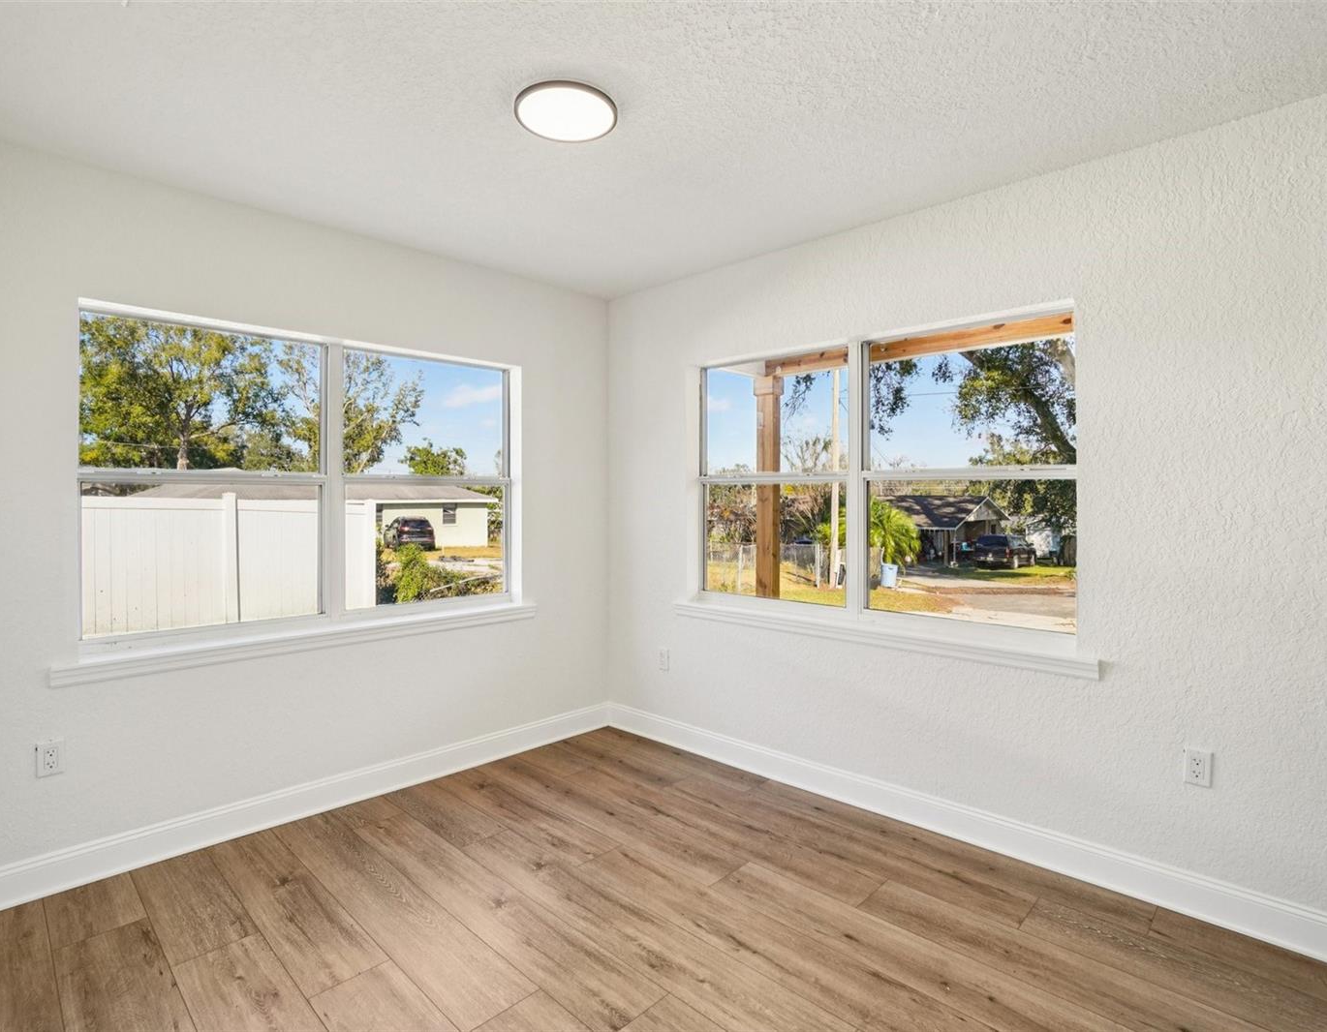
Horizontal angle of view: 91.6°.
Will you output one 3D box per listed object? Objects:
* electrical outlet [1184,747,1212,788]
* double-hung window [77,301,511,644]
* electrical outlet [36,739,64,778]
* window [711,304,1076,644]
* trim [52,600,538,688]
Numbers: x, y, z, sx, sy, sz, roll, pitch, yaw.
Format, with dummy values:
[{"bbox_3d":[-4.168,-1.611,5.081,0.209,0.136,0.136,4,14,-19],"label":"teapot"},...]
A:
[{"bbox_3d":[1.693,0.800,2.044,0.070,0.114,0.009,1,2,41],"label":"electrical outlet"},{"bbox_3d":[-1.456,-0.148,2.893,1.723,1.219,0.092,-2,2,-43],"label":"double-hung window"},{"bbox_3d":[-2.077,0.823,2.186,0.070,0.114,0.009,-2,2,-43],"label":"electrical outlet"},{"bbox_3d":[0.850,-0.156,2.913,1.724,1.214,0.092,1,2,41],"label":"window"},{"bbox_3d":[-1.408,0.518,2.842,1.872,0.082,0.138,-2,2,-43],"label":"trim"}]

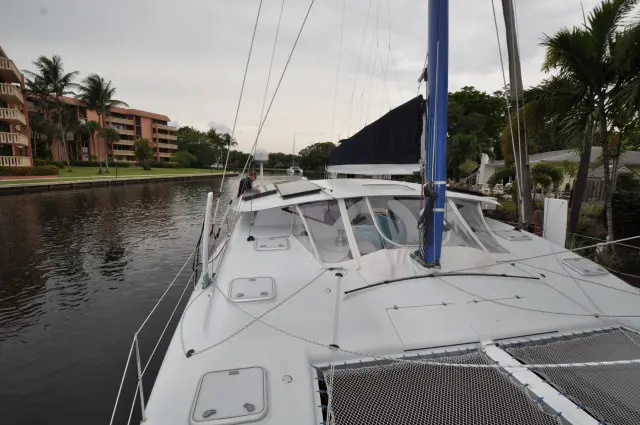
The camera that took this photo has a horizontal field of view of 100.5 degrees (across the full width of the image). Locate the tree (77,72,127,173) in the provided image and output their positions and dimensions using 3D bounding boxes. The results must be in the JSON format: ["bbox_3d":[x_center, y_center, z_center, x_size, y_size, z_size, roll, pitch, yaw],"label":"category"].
[{"bbox_3d":[-39.572,-15.860,48.450,7.400,17.170,7.400,-8,13,-37],"label":"tree"}]

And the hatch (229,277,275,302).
[{"bbox_3d":[-0.824,0.931,3.250,0.510,0.060,0.450,-2,18,-11],"label":"hatch"}]

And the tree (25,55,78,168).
[{"bbox_3d":[-48.588,-17.655,48.190,7.400,20.060,7.400,-10,14,-43],"label":"tree"}]

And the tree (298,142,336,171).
[{"bbox_3d":[-0.586,-21.723,104.016,15.000,10.900,15.000,0,10,0],"label":"tree"}]

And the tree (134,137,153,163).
[{"bbox_3d":[-41.332,-14.130,62.360,3.800,7.090,3.800,-7,12,-32],"label":"tree"}]

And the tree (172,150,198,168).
[{"bbox_3d":[-39.161,-15.416,77.536,6.800,5.140,6.800,-5,12,-26],"label":"tree"}]

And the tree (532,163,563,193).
[{"bbox_3d":[16.053,-2.351,18.791,1.800,2.310,1.800,8,14,40],"label":"tree"}]

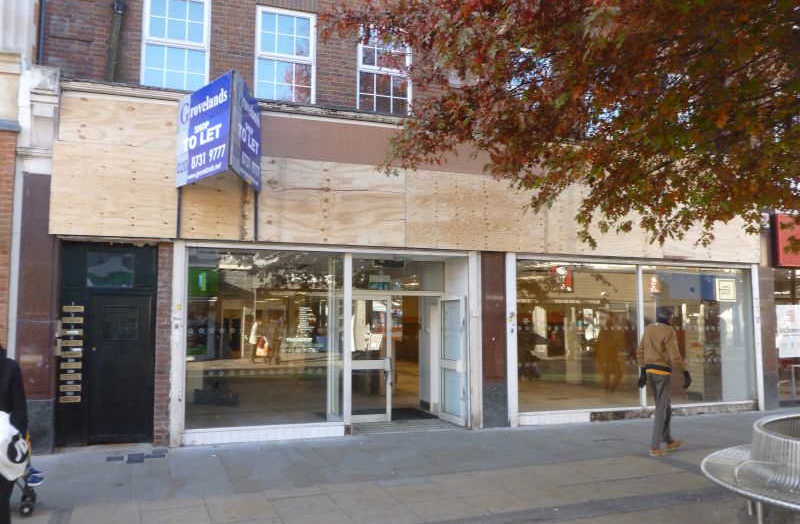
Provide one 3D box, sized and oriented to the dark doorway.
[{"bbox_3d":[-3.678,1.419,8.626,0.780,1.940,0.100,2,-5,-20],"label":"dark doorway"}]

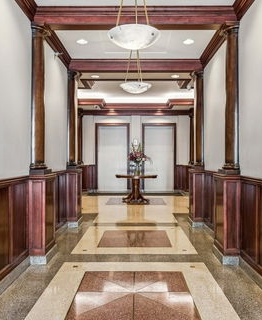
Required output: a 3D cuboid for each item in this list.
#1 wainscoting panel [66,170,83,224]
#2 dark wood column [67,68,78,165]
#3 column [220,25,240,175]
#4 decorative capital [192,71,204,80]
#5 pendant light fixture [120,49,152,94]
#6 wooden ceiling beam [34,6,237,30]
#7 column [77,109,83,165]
[{"bbox_3d":[-1.030,0.636,5.360,0.190,0.930,0.430,0,0,1],"label":"wainscoting panel"},{"bbox_3d":[-1.075,-0.750,5.330,0.200,1.750,0.210,0,0,1],"label":"dark wood column"},{"bbox_3d":[1.156,-0.687,3.388,0.239,1.710,0.251,0,0,1],"label":"column"},{"bbox_3d":[1.192,-1.470,5.097,0.262,0.160,0.296,0,0,1],"label":"decorative capital"},{"bbox_3d":[0.065,-1.338,4.262,0.467,0.730,0.467,0,0,1],"label":"pendant light fixture"},{"bbox_3d":[0.038,-1.627,3.384,2.348,0.171,0.239,0,0,1],"label":"wooden ceiling beam"},{"bbox_3d":[-1.511,-0.692,8.521,0.251,1.710,0.251,0,0,1],"label":"column"}]

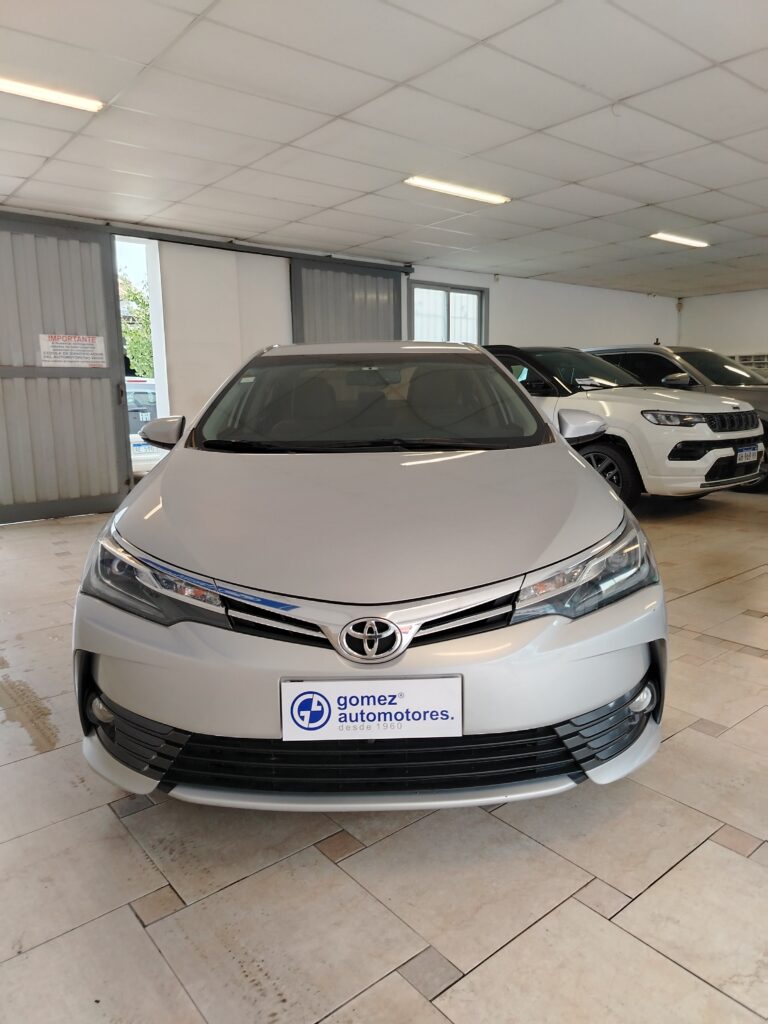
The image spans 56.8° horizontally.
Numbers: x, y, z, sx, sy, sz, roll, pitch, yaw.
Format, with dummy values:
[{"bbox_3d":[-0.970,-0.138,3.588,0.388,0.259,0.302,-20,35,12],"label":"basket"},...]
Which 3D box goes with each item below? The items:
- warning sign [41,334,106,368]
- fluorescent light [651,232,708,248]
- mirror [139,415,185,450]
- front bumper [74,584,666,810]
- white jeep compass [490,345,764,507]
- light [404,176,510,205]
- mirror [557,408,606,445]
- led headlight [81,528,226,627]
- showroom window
[{"bbox_3d":[-3.019,-1.560,6.922,0.600,0.300,0.010,-9,12,-39],"label":"warning sign"},{"bbox_3d":[3.568,-3.247,8.505,1.220,0.060,0.120,-9,12,-39],"label":"fluorescent light"},{"bbox_3d":[-0.966,-0.345,3.082,0.210,0.160,0.140,-1,10,0],"label":"mirror"},{"bbox_3d":[-0.033,0.426,1.851,1.750,0.450,0.570,-1,10,0],"label":"front bumper"},{"bbox_3d":[1.520,-0.967,7.620,4.400,1.640,1.840,8,13,43],"label":"white jeep compass"},{"bbox_3d":[0.680,-2.794,6.164,1.220,0.060,0.120,-9,12,-39],"label":"light"},{"bbox_3d":[0.858,-0.367,3.085,0.210,0.160,0.140,-1,10,0],"label":"mirror"},{"bbox_3d":[-0.641,0.189,1.946,0.500,0.190,0.460,-1,10,0],"label":"led headlight"},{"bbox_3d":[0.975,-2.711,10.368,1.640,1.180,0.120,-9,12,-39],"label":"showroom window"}]

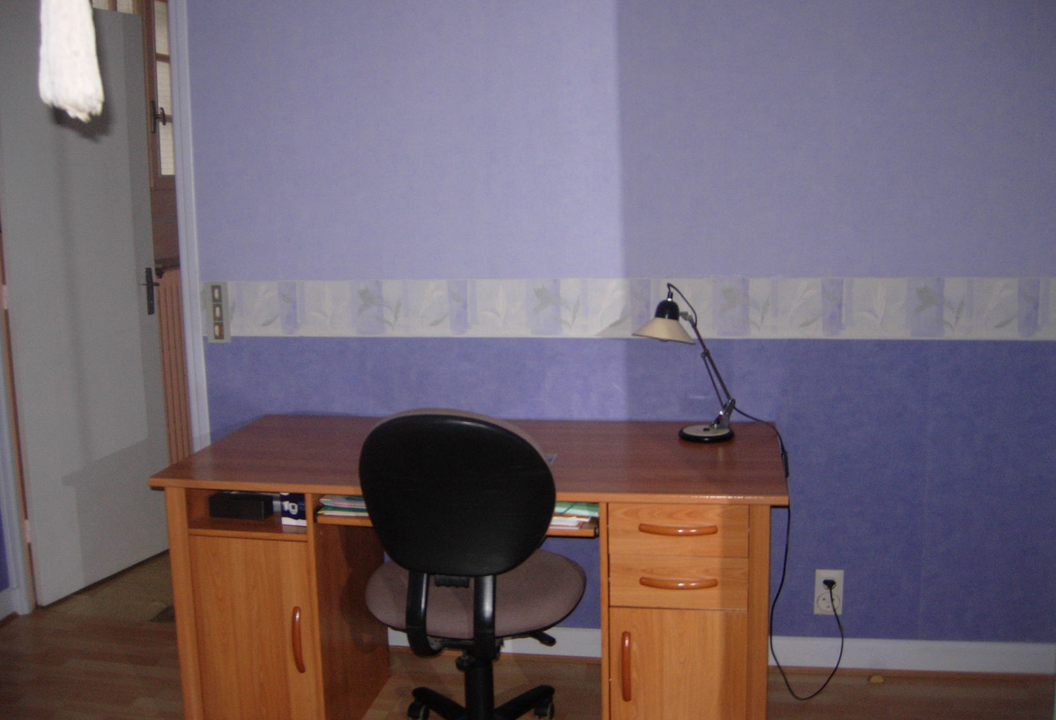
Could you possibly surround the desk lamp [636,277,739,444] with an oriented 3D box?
[{"bbox_3d":[0.427,0.004,2.916,0.330,0.424,0.167,-7,11,-30],"label":"desk lamp"}]

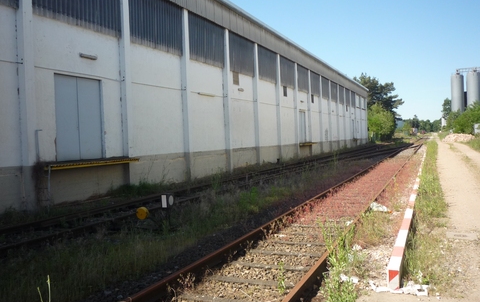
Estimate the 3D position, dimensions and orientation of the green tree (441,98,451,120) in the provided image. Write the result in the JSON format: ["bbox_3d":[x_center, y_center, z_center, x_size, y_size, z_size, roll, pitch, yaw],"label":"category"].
[{"bbox_3d":[74.565,-12.932,160.172,4.150,12.730,5.000,-2,2,0],"label":"green tree"}]

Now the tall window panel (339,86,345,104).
[{"bbox_3d":[11.868,-6.435,51.672,0.150,2.000,3.600,-1,2,24],"label":"tall window panel"}]

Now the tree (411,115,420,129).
[{"bbox_3d":[77.265,-11.097,195.122,4.390,9.020,4.390,-2,2,0],"label":"tree"}]

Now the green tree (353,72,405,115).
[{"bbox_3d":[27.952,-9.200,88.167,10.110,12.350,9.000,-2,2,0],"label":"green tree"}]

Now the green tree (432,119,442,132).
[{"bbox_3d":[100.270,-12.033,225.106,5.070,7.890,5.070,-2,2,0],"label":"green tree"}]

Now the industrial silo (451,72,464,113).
[{"bbox_3d":[71.485,-15.368,145.278,4.120,20.590,4.120,-2,2,0],"label":"industrial silo"}]

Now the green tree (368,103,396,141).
[{"bbox_3d":[25.617,-5.100,80.094,5.410,6.930,5.400,-2,2,0],"label":"green tree"}]

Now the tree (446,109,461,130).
[{"bbox_3d":[53.992,-7.163,112.089,3.530,6.630,3.530,-2,2,0],"label":"tree"}]

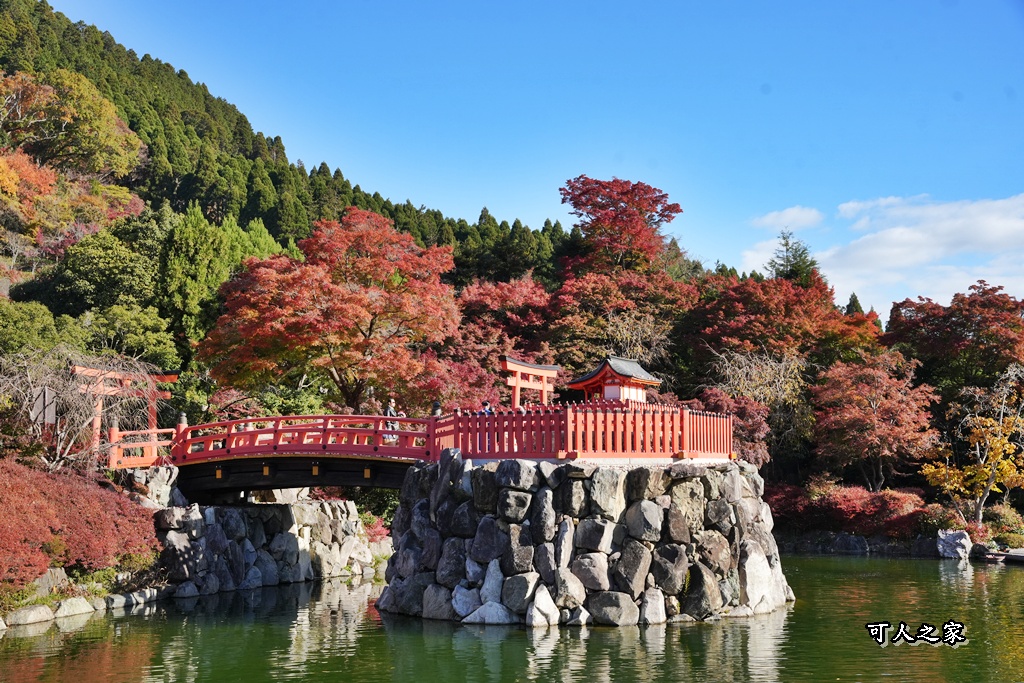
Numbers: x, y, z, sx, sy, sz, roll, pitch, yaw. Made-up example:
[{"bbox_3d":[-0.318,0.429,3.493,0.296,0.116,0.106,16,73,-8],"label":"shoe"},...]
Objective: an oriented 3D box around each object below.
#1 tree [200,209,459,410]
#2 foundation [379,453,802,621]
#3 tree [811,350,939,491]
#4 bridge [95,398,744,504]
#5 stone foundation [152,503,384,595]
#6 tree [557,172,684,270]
[{"bbox_3d":[-7.535,-0.991,49.331,10.600,9.100,9.600,0,-6,0],"label":"tree"},{"bbox_3d":[2.200,5.341,34.845,12.400,4.450,11.500,-1,-6,6],"label":"foundation"},{"bbox_3d":[16.659,3.630,54.908,6.000,6.600,5.600,0,-6,0],"label":"tree"},{"bbox_3d":[-3.800,3.458,36.336,21.000,3.400,7.300,-2,-6,22],"label":"bridge"},{"bbox_3d":[-8.200,6.694,39.938,2.500,2.750,9.000,-4,-7,36],"label":"stone foundation"},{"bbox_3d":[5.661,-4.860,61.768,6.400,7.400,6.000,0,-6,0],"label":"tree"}]

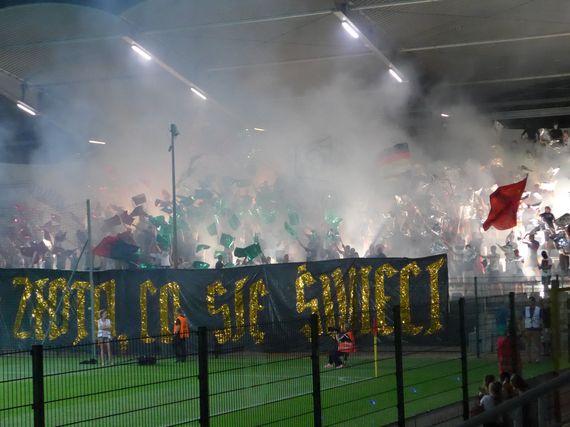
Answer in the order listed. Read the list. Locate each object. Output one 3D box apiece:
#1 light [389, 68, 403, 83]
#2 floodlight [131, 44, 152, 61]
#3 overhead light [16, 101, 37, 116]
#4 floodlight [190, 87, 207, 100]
[{"bbox_3d":[4.883,-6.094,62.548,0.200,0.150,1.500,-3,-17,26],"label":"light"},{"bbox_3d":[-6.326,-7.085,62.446,0.200,0.150,1.500,-3,-17,26],"label":"floodlight"},{"bbox_3d":[-13.028,-5.246,71.270,0.200,0.150,1.500,-3,-17,26],"label":"overhead light"},{"bbox_3d":[-4.079,-5.663,66.909,0.200,0.150,1.500,-3,-17,26],"label":"floodlight"}]

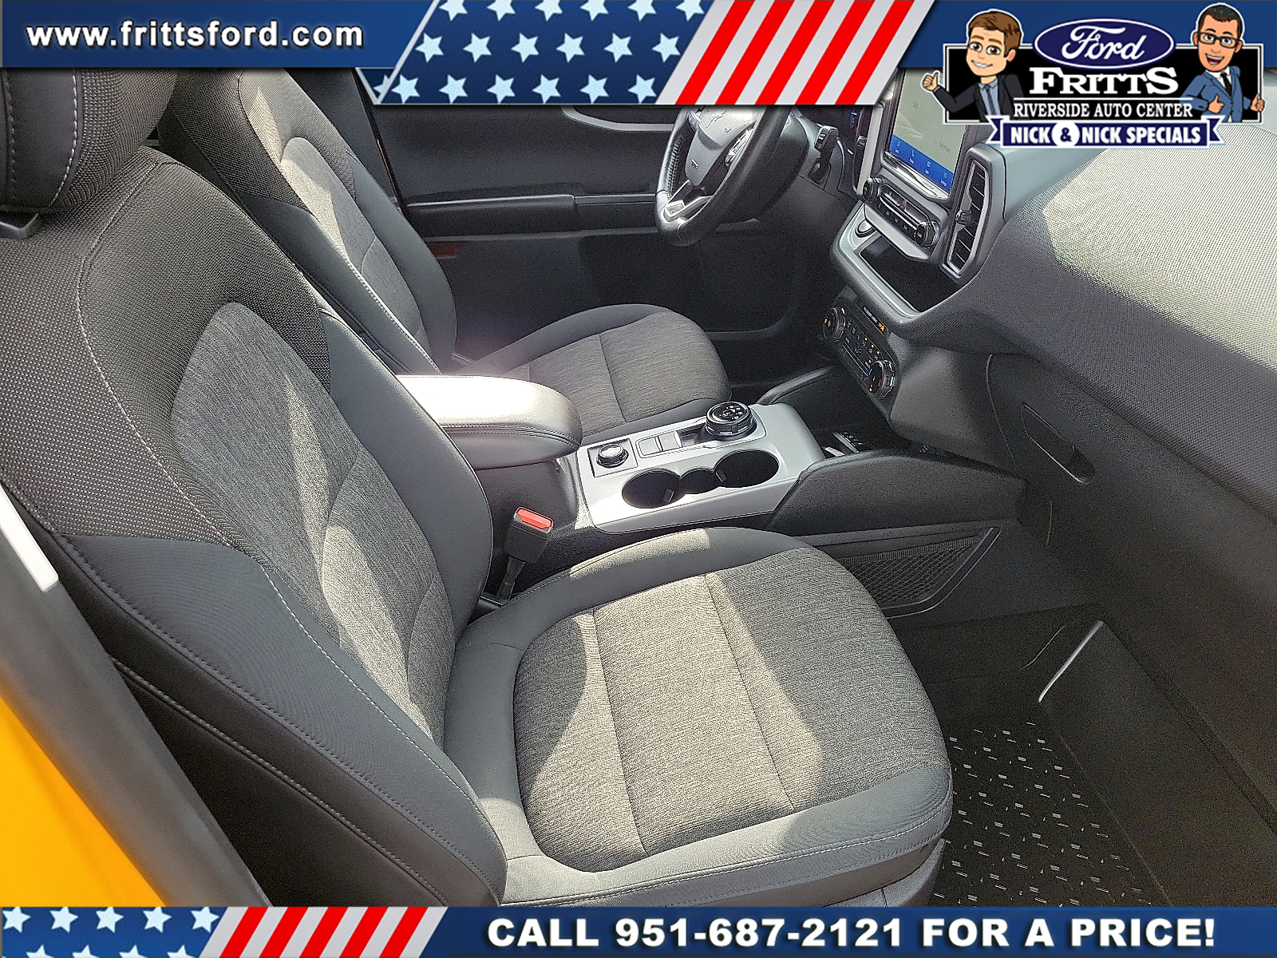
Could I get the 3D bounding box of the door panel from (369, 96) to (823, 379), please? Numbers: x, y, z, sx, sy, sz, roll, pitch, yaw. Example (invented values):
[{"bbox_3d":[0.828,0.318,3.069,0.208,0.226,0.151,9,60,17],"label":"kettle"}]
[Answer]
[{"bbox_3d":[-0.057,-0.486,1.768,0.870,0.610,0.130,-5,33,-9],"label":"door panel"}]

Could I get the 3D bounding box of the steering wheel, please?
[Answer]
[{"bbox_3d":[0.144,-0.515,1.379,0.100,0.375,0.375,18,26,-22],"label":"steering wheel"}]

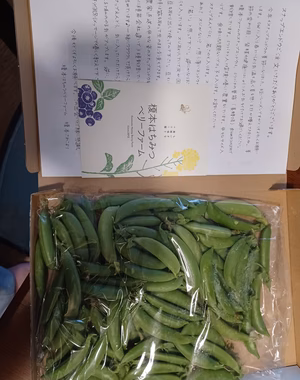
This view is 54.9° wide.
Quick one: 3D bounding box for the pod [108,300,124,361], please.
[{"bbox_3d":[-0.038,0.152,0.315,0.015,0.014,0.067,-4,86,-9],"label":"pod"}]

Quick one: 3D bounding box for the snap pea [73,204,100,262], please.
[{"bbox_3d":[-0.068,0.046,0.319,0.017,0.014,0.069,-18,89,-9],"label":"snap pea"}]

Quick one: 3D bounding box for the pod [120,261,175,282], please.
[{"bbox_3d":[-0.002,0.093,0.316,0.062,0.013,0.016,14,84,-9],"label":"pod"}]

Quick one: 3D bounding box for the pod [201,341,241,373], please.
[{"bbox_3d":[0.087,0.198,0.348,0.067,0.013,0.018,37,86,3],"label":"pod"}]

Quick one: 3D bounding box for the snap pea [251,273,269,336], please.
[{"bbox_3d":[0.127,0.133,0.335,0.015,0.013,0.073,-7,86,0],"label":"snap pea"}]

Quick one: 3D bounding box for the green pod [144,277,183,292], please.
[{"bbox_3d":[0.016,0.107,0.321,0.043,0.013,0.013,-6,87,-10],"label":"green pod"}]

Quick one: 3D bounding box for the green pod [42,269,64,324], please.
[{"bbox_3d":[-0.119,0.130,0.352,0.015,0.014,0.069,15,86,1],"label":"green pod"}]

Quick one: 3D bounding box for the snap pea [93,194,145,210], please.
[{"bbox_3d":[-0.033,0.012,0.321,0.059,0.013,0.015,-7,87,-10],"label":"snap pea"}]

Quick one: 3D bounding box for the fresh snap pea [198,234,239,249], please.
[{"bbox_3d":[0.079,0.057,0.332,0.049,0.013,0.020,1,86,0],"label":"fresh snap pea"}]

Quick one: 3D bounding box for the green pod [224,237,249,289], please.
[{"bbox_3d":[0.101,0.084,0.342,0.021,0.014,0.062,22,83,-6],"label":"green pod"}]

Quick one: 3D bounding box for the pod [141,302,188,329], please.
[{"bbox_3d":[0.016,0.146,0.333,0.060,0.015,0.015,22,86,2],"label":"pod"}]

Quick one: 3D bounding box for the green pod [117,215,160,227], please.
[{"bbox_3d":[-0.013,0.036,0.334,0.050,0.014,0.012,-3,86,0],"label":"green pod"}]

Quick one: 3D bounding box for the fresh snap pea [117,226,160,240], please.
[{"bbox_3d":[-0.011,0.048,0.322,0.051,0.013,0.015,11,84,-9],"label":"fresh snap pea"}]

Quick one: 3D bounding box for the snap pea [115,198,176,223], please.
[{"bbox_3d":[-0.007,0.020,0.358,0.080,0.013,0.022,-13,86,-1],"label":"snap pea"}]

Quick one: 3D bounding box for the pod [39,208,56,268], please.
[{"bbox_3d":[-0.111,0.054,0.311,0.013,0.016,0.066,-9,87,-9],"label":"pod"}]

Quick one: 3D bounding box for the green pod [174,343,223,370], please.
[{"bbox_3d":[0.054,0.189,0.327,0.064,0.014,0.019,39,81,-4],"label":"green pod"}]

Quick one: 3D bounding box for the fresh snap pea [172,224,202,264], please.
[{"bbox_3d":[0.046,0.061,0.335,0.019,0.014,0.065,-35,91,-9],"label":"fresh snap pea"}]

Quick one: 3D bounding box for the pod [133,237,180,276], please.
[{"bbox_3d":[0.012,0.076,0.350,0.070,0.013,0.018,41,87,3],"label":"pod"}]

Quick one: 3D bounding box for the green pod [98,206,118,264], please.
[{"bbox_3d":[-0.051,0.055,0.355,0.024,0.014,0.069,1,85,0],"label":"green pod"}]

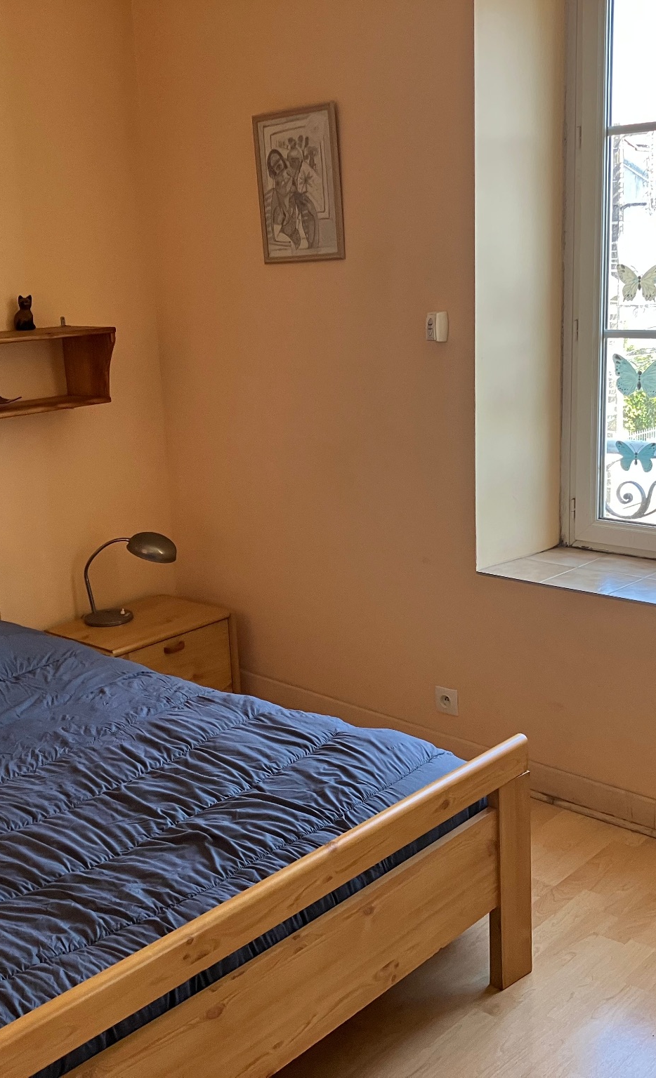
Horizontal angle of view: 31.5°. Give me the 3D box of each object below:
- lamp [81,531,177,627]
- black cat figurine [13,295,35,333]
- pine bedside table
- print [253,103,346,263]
[{"bbox_3d":[-0.651,0.128,3.788,0.320,0.285,0.160,-2,14,3],"label":"lamp"},{"bbox_3d":[-0.906,-0.676,3.484,0.065,0.107,0.055,10,18,40],"label":"black cat figurine"},{"bbox_3d":[-0.608,0.456,3.842,0.375,0.385,0.490,10,18,40],"label":"pine bedside table"},{"bbox_3d":[-0.087,-1.032,3.408,0.312,0.426,0.020,7,16,40],"label":"print"}]

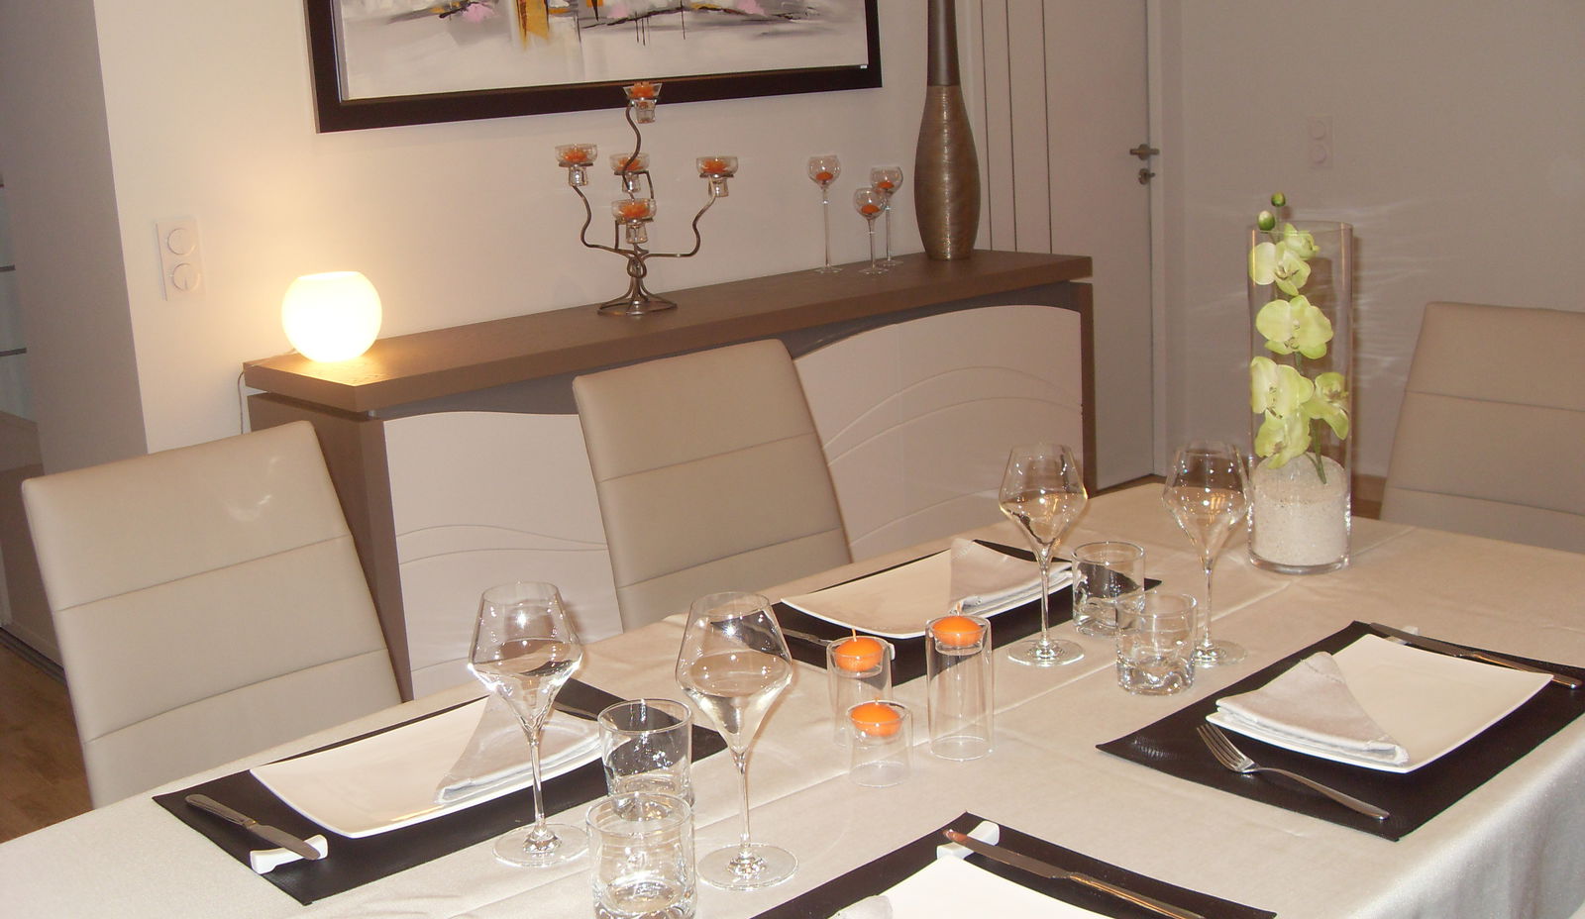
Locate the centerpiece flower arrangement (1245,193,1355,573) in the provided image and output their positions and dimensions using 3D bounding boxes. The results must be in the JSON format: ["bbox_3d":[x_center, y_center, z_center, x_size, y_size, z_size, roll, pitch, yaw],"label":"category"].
[{"bbox_3d":[0.611,-0.077,1.914,0.122,0.411,0.122,-14,16,-40],"label":"centerpiece flower arrangement"}]

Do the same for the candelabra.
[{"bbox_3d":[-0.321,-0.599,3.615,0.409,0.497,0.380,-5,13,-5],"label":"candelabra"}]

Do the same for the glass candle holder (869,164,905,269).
[{"bbox_3d":[0.256,-0.648,4.283,0.087,0.264,0.087,-4,13,1],"label":"glass candle holder"}]

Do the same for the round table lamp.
[{"bbox_3d":[-0.938,-0.289,3.239,0.201,0.171,0.201,-4,13,1],"label":"round table lamp"}]

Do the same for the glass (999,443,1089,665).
[{"bbox_3d":[0.262,0.097,1.667,0.091,0.220,0.091,-3,13,1],"label":"glass"}]

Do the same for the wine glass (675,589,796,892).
[{"bbox_3d":[-0.042,0.216,1.234,0.093,0.220,0.093,-4,13,1],"label":"wine glass"}]

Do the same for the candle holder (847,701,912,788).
[{"bbox_3d":[0.077,0.251,1.410,0.054,0.059,0.054,-4,13,1],"label":"candle holder"}]

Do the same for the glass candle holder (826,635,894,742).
[{"bbox_3d":[0.064,0.216,1.512,0.059,0.086,0.059,-4,13,1],"label":"glass candle holder"}]

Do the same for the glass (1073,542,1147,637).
[{"bbox_3d":[0.348,0.142,1.758,0.076,0.087,0.076,-4,13,1],"label":"glass"}]

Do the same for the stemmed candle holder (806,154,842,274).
[{"bbox_3d":[0.087,-0.624,4.088,0.085,0.294,0.085,-3,13,1],"label":"stemmed candle holder"}]

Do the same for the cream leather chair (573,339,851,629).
[{"bbox_3d":[0.048,0.348,2.274,0.440,0.938,0.600,-14,17,-39],"label":"cream leather chair"}]

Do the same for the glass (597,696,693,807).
[{"bbox_3d":[-0.124,0.257,1.370,0.077,0.081,0.077,-3,13,1],"label":"glass"}]

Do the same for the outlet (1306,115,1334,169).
[{"bbox_3d":[1.527,-0.919,4.639,0.012,0.151,0.080,-14,17,-39],"label":"outlet"}]

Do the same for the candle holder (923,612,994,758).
[{"bbox_3d":[0.152,0.206,1.453,0.058,0.119,0.058,-4,13,1],"label":"candle holder"}]

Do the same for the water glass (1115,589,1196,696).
[{"bbox_3d":[0.360,0.181,1.585,0.078,0.083,0.078,-3,13,1],"label":"water glass"}]

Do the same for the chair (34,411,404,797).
[{"bbox_3d":[-0.592,0.472,1.980,0.425,0.940,0.570,-14,16,-40],"label":"chair"}]

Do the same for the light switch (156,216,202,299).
[{"bbox_3d":[-1.181,-0.386,3.090,0.080,0.151,0.012,-14,17,-39],"label":"light switch"}]

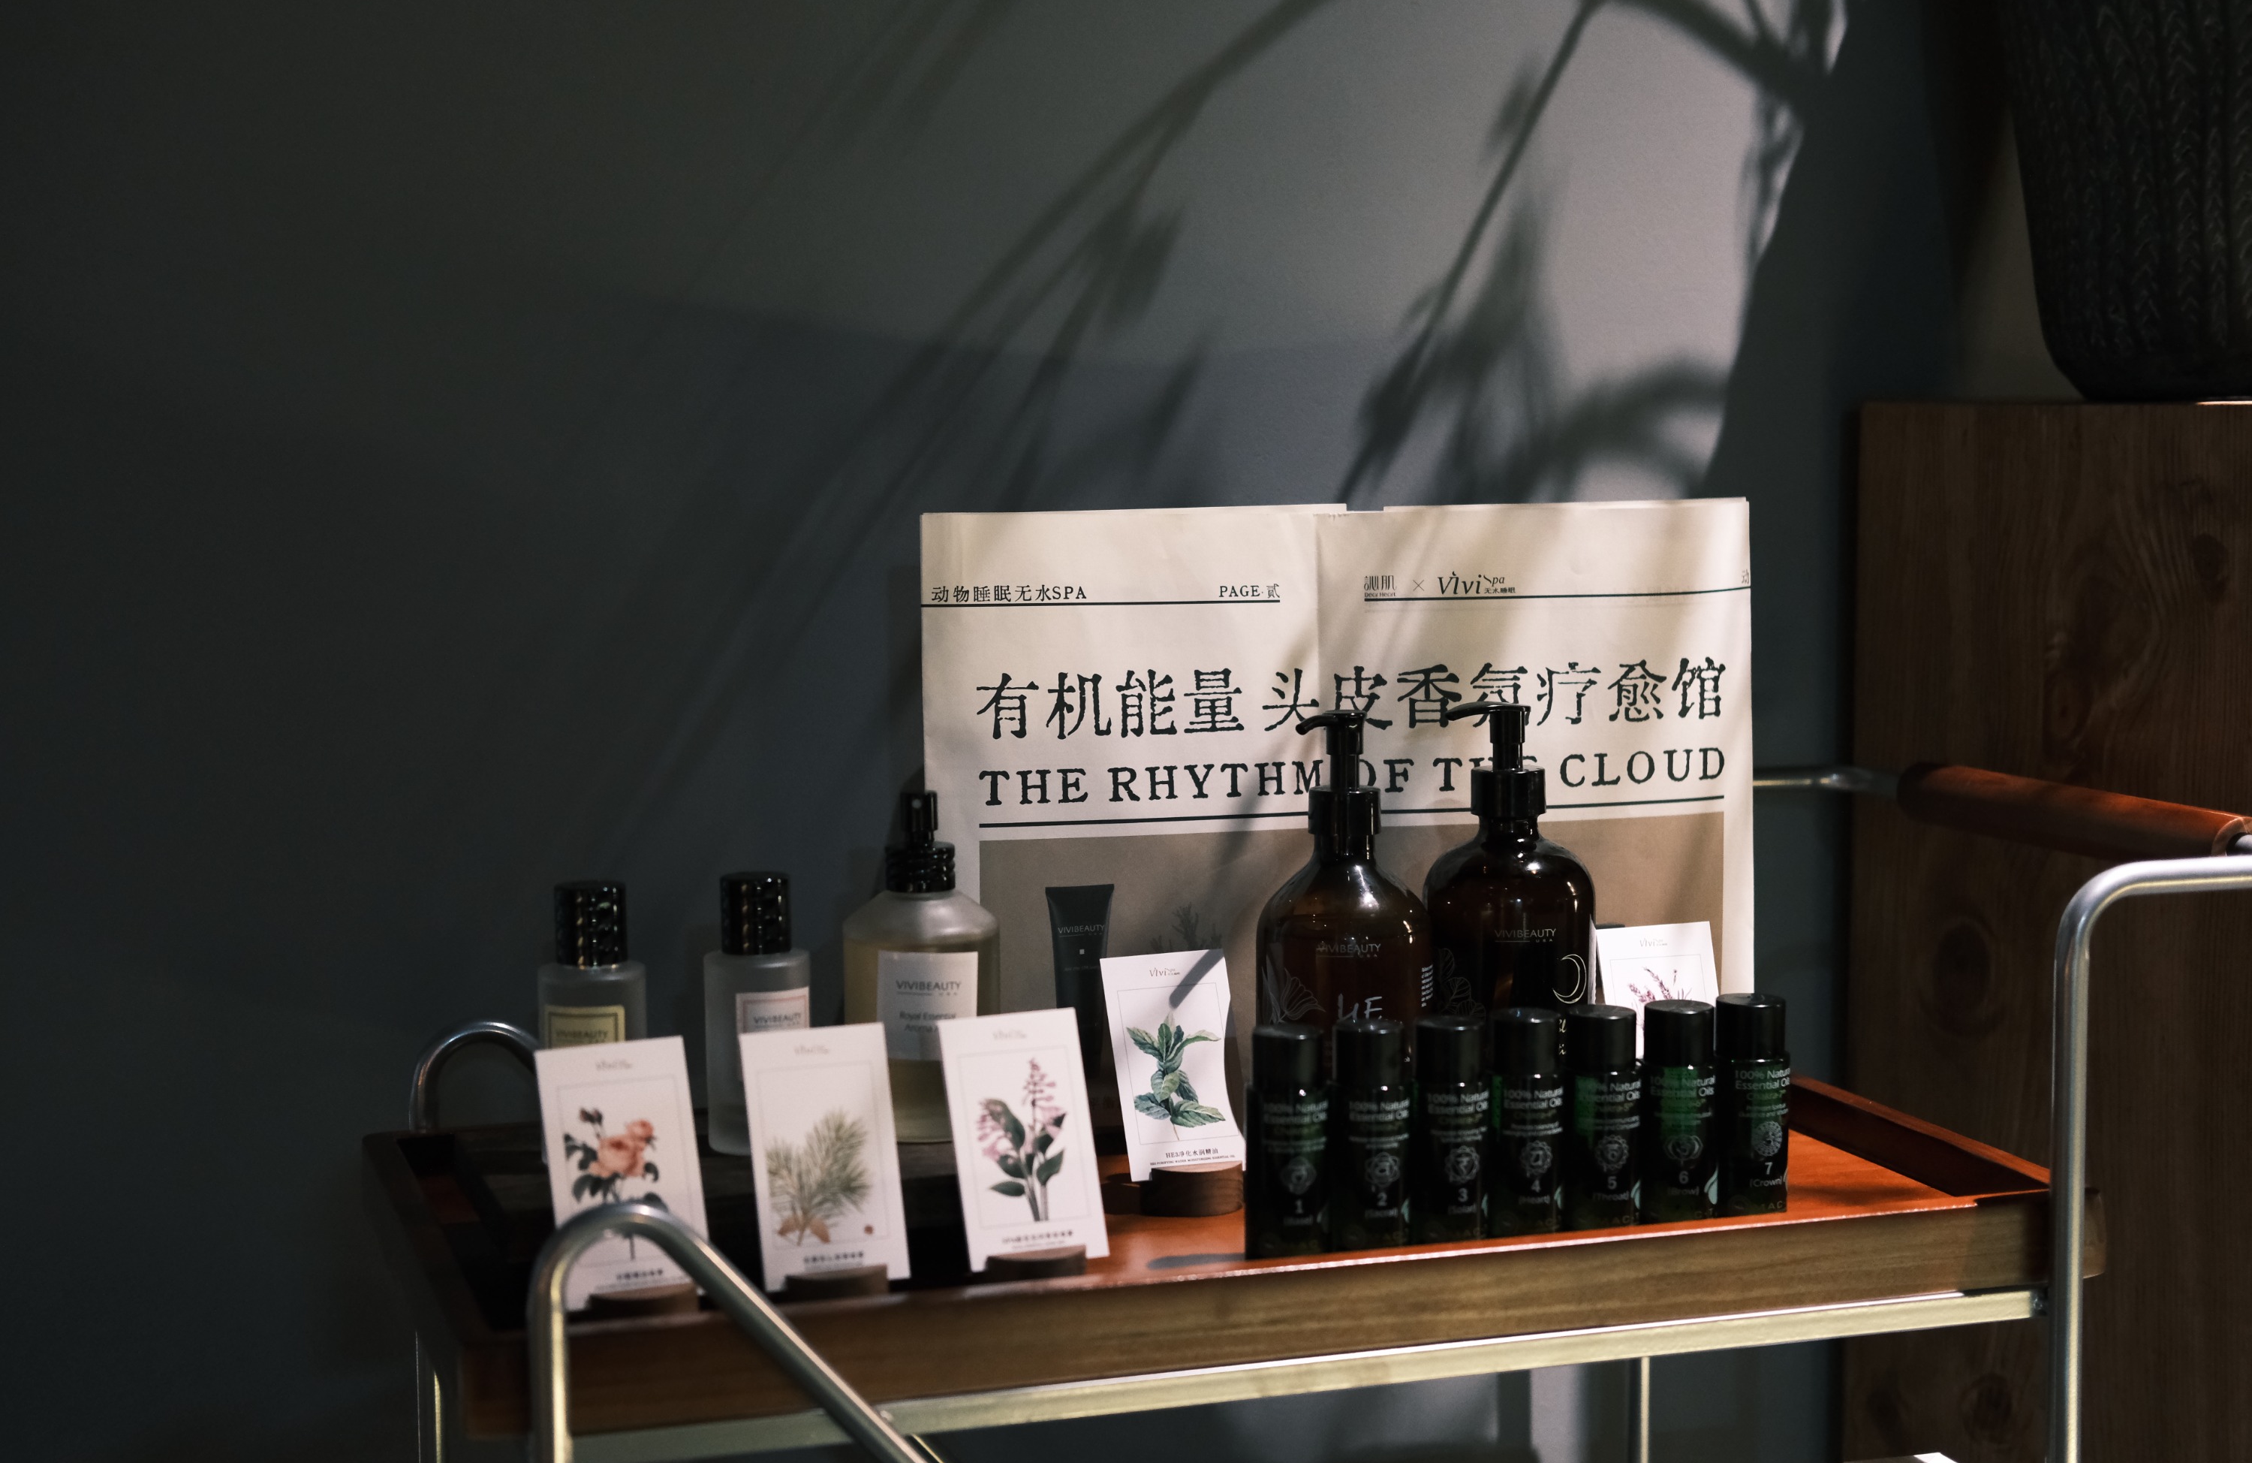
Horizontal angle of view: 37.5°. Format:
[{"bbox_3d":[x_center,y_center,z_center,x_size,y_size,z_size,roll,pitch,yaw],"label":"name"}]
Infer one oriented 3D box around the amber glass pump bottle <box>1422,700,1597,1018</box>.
[{"bbox_3d":[0.168,0.083,1.451,0.076,0.190,0.075,0,6,0],"label":"amber glass pump bottle"}]

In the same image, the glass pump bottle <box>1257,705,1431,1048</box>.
[{"bbox_3d":[0.094,0.086,1.420,0.075,0.190,0.076,0,6,0],"label":"glass pump bottle"}]

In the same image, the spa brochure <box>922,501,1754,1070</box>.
[{"bbox_3d":[0.108,0.038,1.571,0.412,0.288,0.012,-2,3,-15],"label":"spa brochure"}]

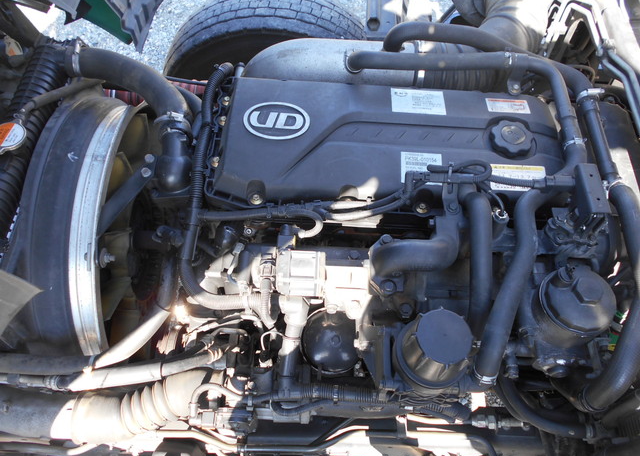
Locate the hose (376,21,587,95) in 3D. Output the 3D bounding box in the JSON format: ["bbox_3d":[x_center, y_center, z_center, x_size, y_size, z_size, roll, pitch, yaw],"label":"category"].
[{"bbox_3d":[0.350,-0.356,1.166,0.424,0.074,0.143,3,59,2],"label":"hose"}]

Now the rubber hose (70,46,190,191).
[{"bbox_3d":[-0.421,-0.288,1.254,0.151,0.102,0.453,-47,73,7],"label":"rubber hose"}]

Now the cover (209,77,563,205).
[{"bbox_3d":[0.119,-0.159,1.049,0.636,0.090,0.228,3,59,2],"label":"cover"}]

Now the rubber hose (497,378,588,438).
[{"bbox_3d":[0.520,0.434,1.313,0.271,0.073,0.052,31,30,-11],"label":"rubber hose"}]

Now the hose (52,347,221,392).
[{"bbox_3d":[-0.381,0.298,1.164,0.341,0.047,0.053,-12,45,1],"label":"hose"}]

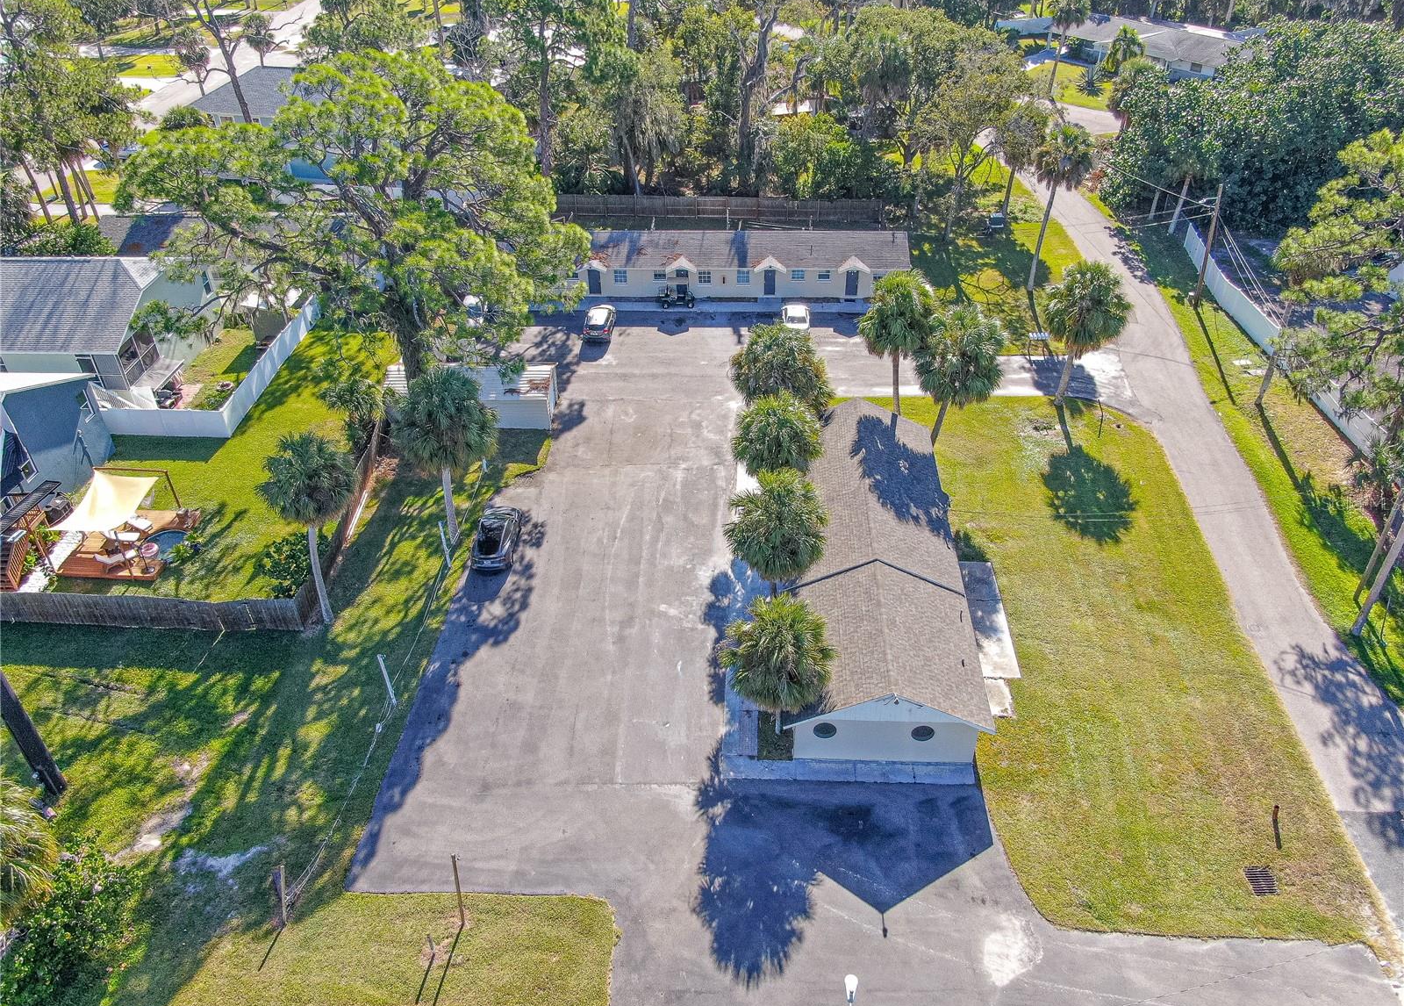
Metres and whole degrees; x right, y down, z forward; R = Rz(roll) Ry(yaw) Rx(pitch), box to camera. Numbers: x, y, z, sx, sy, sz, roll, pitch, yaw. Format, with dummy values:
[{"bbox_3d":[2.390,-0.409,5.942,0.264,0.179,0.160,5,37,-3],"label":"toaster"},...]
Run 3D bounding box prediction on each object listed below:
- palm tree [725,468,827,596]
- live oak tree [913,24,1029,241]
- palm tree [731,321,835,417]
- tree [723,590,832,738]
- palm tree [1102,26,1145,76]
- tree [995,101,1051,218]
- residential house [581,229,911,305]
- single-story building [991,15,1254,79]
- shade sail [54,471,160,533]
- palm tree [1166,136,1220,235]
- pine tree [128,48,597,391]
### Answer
[{"bbox_3d":[3.271,2.351,46.617,4.450,7.800,4.450,1,37,3],"label":"palm tree"},{"bbox_3d":[20.275,-28.047,81.099,9.037,15.200,9.037,1,36,3],"label":"live oak tree"},{"bbox_3d":[4.547,-7.111,60.304,5.600,6.400,5.300,-2,35,0],"label":"palm tree"},{"bbox_3d":[2.999,6.852,41.188,4.300,7.150,4.300,1,37,3],"label":"tree"},{"bbox_3d":[48.708,-52.395,122.091,4.594,5.600,4.594,1,36,3],"label":"palm tree"},{"bbox_3d":[25.860,-27.861,85.865,4.445,9.100,4.445,1,36,3],"label":"tree"},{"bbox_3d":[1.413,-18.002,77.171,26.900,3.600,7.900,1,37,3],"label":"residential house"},{"bbox_3d":[56.913,-59.393,135.723,17.000,4.300,32.000,-22,40,-27],"label":"single-story building"},{"bbox_3d":[-29.622,0.060,52.547,3.700,0.700,4.900,1,36,3],"label":"shade sail"},{"bbox_3d":[37.180,-24.505,81.077,4.100,7.800,4.100,1,37,3],"label":"palm tree"},{"bbox_3d":[-17.144,-11.702,55.006,22.500,21.000,18.500,-2,35,0],"label":"pine tree"}]

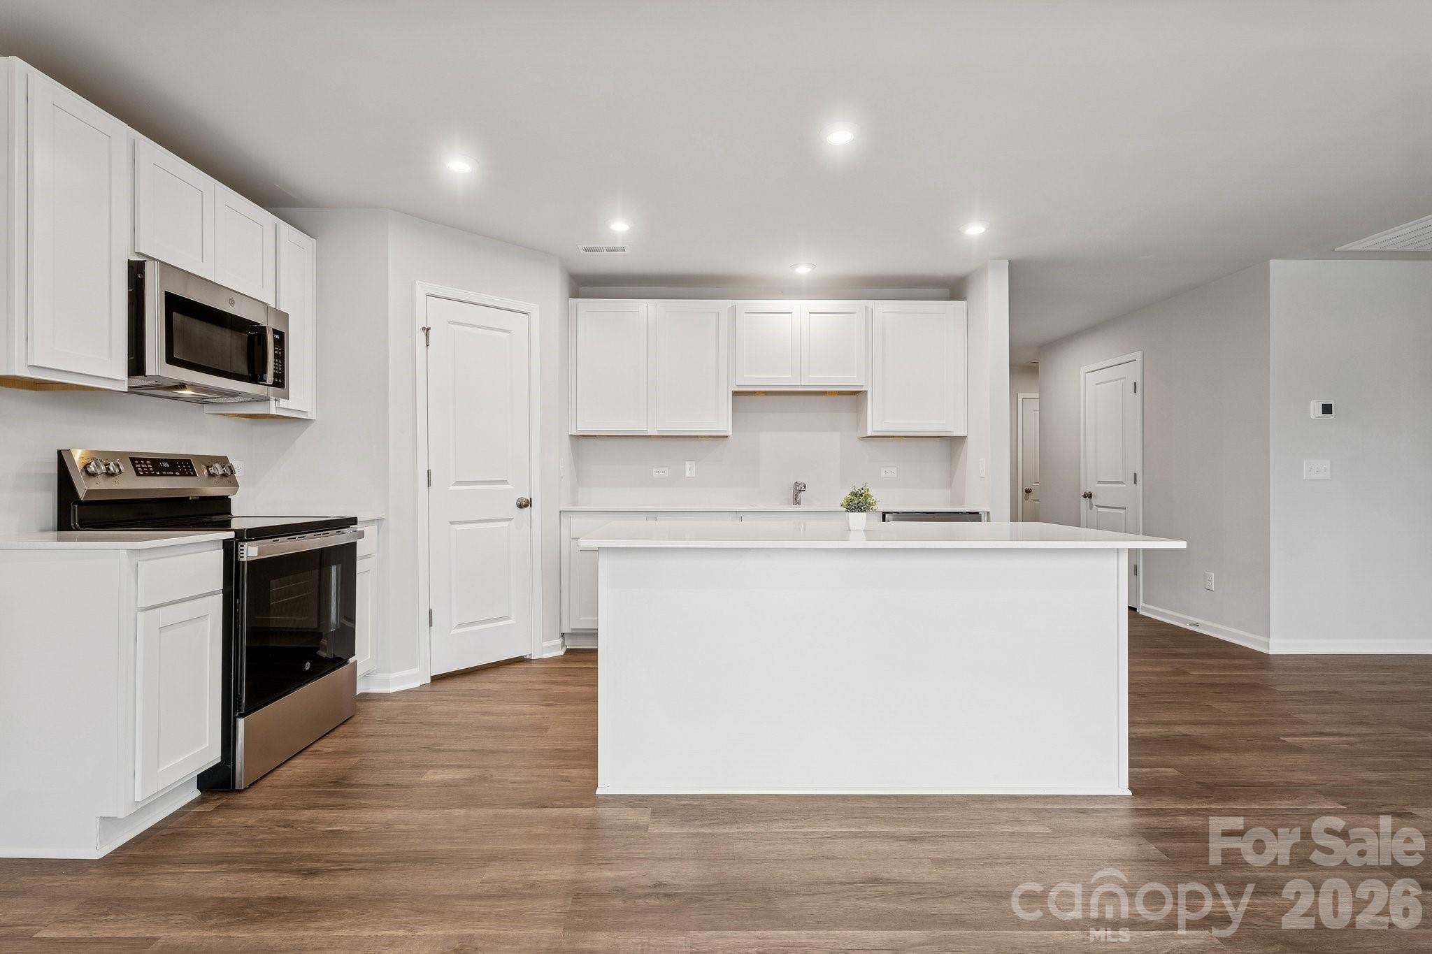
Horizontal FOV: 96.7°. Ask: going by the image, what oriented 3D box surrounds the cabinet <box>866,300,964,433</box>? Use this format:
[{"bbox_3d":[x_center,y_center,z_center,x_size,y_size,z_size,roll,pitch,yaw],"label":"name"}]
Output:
[{"bbox_3d":[1.349,-0.729,4.409,0.674,0.909,0.324,0,0,-1],"label":"cabinet"}]

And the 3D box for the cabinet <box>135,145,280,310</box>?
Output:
[{"bbox_3d":[-2.200,-0.990,2.565,0.345,0.468,0.720,0,0,0],"label":"cabinet"}]

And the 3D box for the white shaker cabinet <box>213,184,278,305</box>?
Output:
[{"bbox_3d":[-2.200,-0.990,2.755,0.345,0.465,0.365,0,0,0],"label":"white shaker cabinet"}]

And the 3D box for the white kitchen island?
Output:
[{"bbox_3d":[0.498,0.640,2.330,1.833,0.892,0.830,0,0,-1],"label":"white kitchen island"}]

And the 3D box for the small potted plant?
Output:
[{"bbox_3d":[0.557,0.115,2.470,0.138,0.187,0.135,0,0,0],"label":"small potted plant"}]

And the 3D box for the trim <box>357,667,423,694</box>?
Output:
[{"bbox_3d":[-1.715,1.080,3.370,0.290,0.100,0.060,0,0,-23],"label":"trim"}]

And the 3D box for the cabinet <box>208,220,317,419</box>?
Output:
[{"bbox_3d":[-2.200,-0.758,3.085,0.345,0.930,0.335,0,0,0],"label":"cabinet"}]

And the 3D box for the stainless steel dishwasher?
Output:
[{"bbox_3d":[1.385,0.680,4.360,0.610,0.860,0.600,0,0,0],"label":"stainless steel dishwasher"}]

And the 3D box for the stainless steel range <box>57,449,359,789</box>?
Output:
[{"bbox_3d":[-2.020,0.515,2.650,0.690,1.210,0.735,0,0,0],"label":"stainless steel range"}]

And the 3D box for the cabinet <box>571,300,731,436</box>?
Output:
[{"bbox_3d":[-0.434,-0.732,4.386,1.080,0.906,0.324,0,0,-1],"label":"cabinet"}]

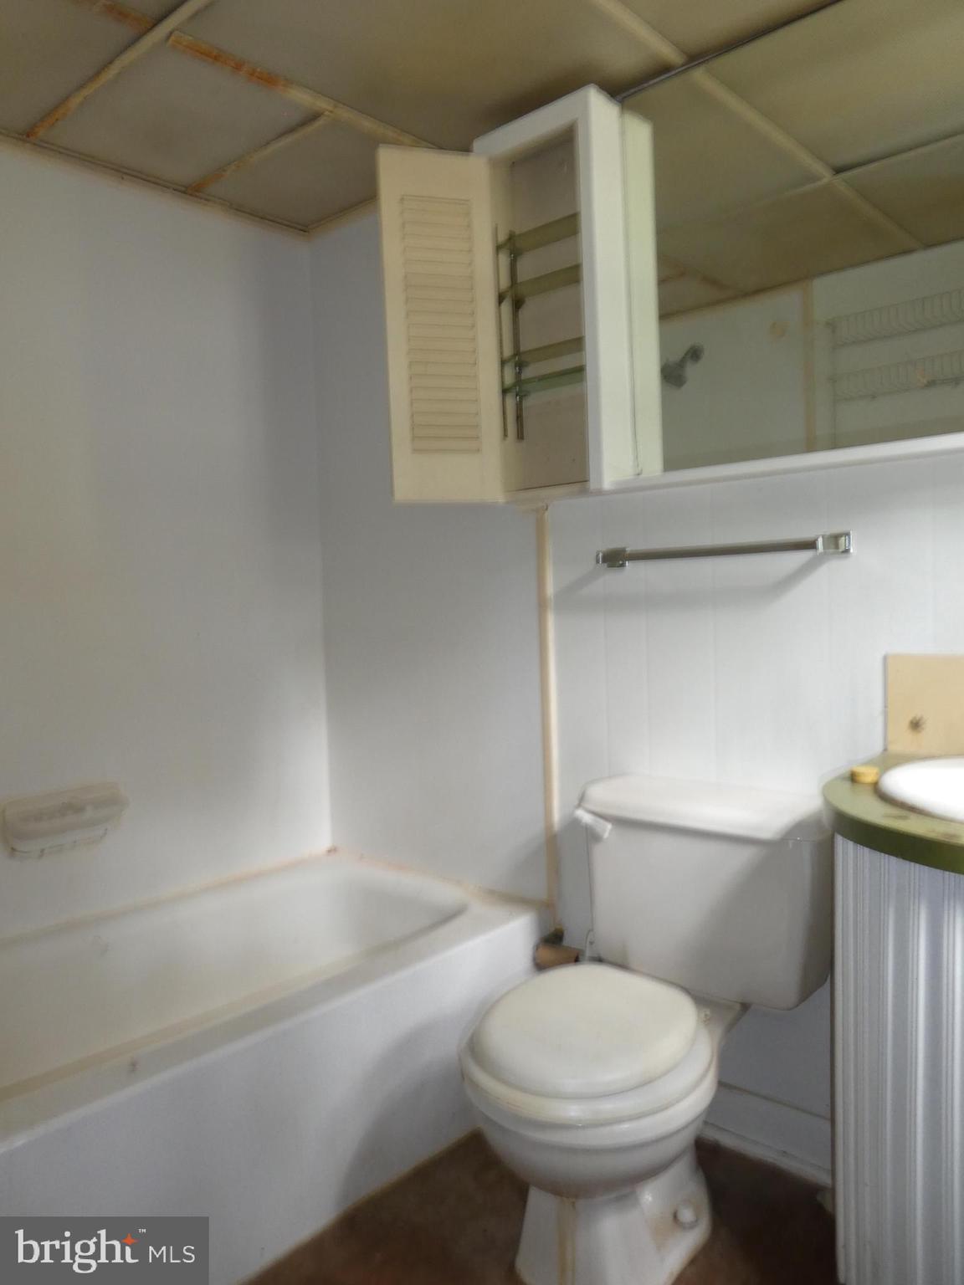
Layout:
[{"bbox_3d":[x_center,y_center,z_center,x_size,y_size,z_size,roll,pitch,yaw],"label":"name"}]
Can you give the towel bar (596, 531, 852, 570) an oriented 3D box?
[{"bbox_3d":[0.410,-0.165,1.609,0.488,0.038,0.066,1,4,42],"label":"towel bar"}]

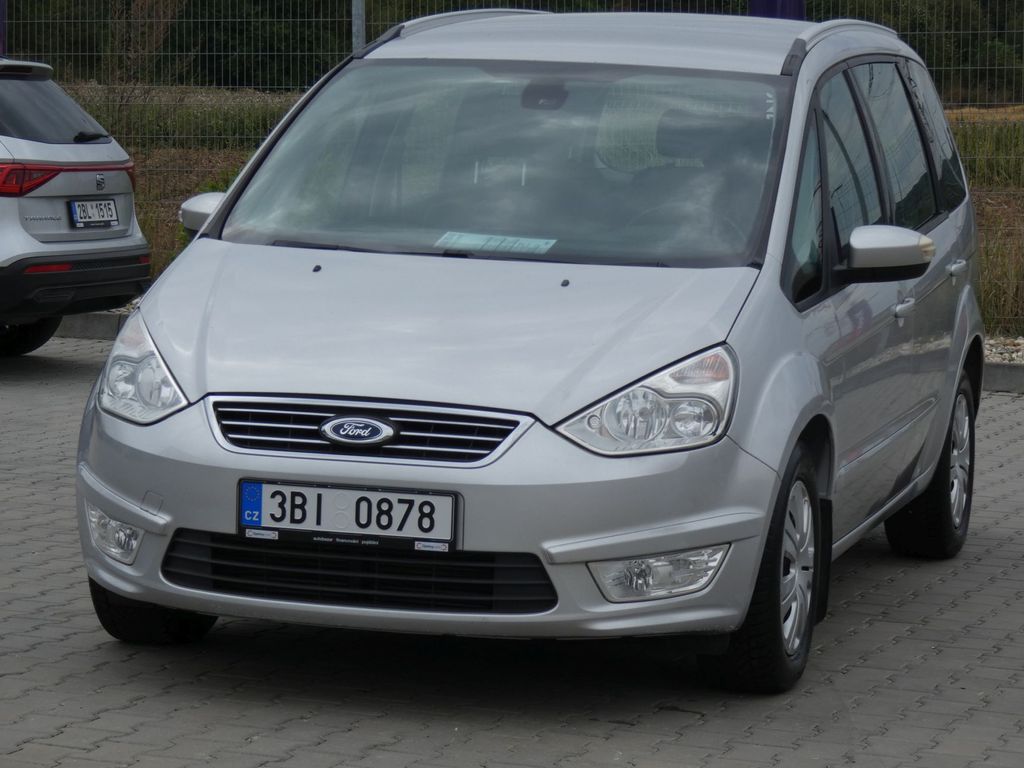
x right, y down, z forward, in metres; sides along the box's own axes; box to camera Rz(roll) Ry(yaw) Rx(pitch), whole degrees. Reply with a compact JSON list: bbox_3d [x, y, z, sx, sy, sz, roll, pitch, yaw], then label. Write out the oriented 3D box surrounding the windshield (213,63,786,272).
[{"bbox_3d":[0.011,-0.607,9.088,1.430,0.140,1.040,3,36,15],"label":"windshield"}]

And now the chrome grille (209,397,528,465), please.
[{"bbox_3d":[-0.350,0.104,7.915,0.770,0.150,0.095,3,-10,15],"label":"chrome grille"}]

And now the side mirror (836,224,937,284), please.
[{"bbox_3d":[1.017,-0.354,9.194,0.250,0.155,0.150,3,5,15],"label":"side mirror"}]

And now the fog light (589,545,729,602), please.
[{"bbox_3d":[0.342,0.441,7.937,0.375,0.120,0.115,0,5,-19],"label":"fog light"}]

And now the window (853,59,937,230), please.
[{"bbox_3d":[1.176,-0.726,10.407,0.060,0.540,0.950,-15,0,16],"label":"window"}]

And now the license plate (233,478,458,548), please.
[{"bbox_3d":[-0.381,0.303,7.845,0.525,0.125,0.022,3,3,15],"label":"license plate"}]

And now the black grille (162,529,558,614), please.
[{"bbox_3d":[-0.372,0.434,7.909,0.965,0.165,0.105,3,5,15],"label":"black grille"}]

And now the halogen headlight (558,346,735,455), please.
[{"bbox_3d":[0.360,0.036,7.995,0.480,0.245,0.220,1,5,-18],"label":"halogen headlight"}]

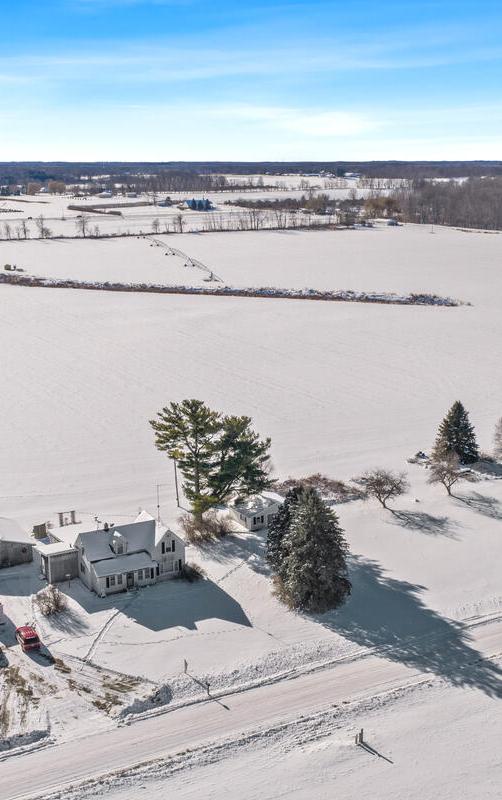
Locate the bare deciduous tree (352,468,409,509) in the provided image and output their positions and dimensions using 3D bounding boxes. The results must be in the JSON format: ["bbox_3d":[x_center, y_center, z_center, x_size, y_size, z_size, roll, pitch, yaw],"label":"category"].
[{"bbox_3d":[20.595,14.251,148.428,8.747,6.398,8.310,2,15,8],"label":"bare deciduous tree"}]

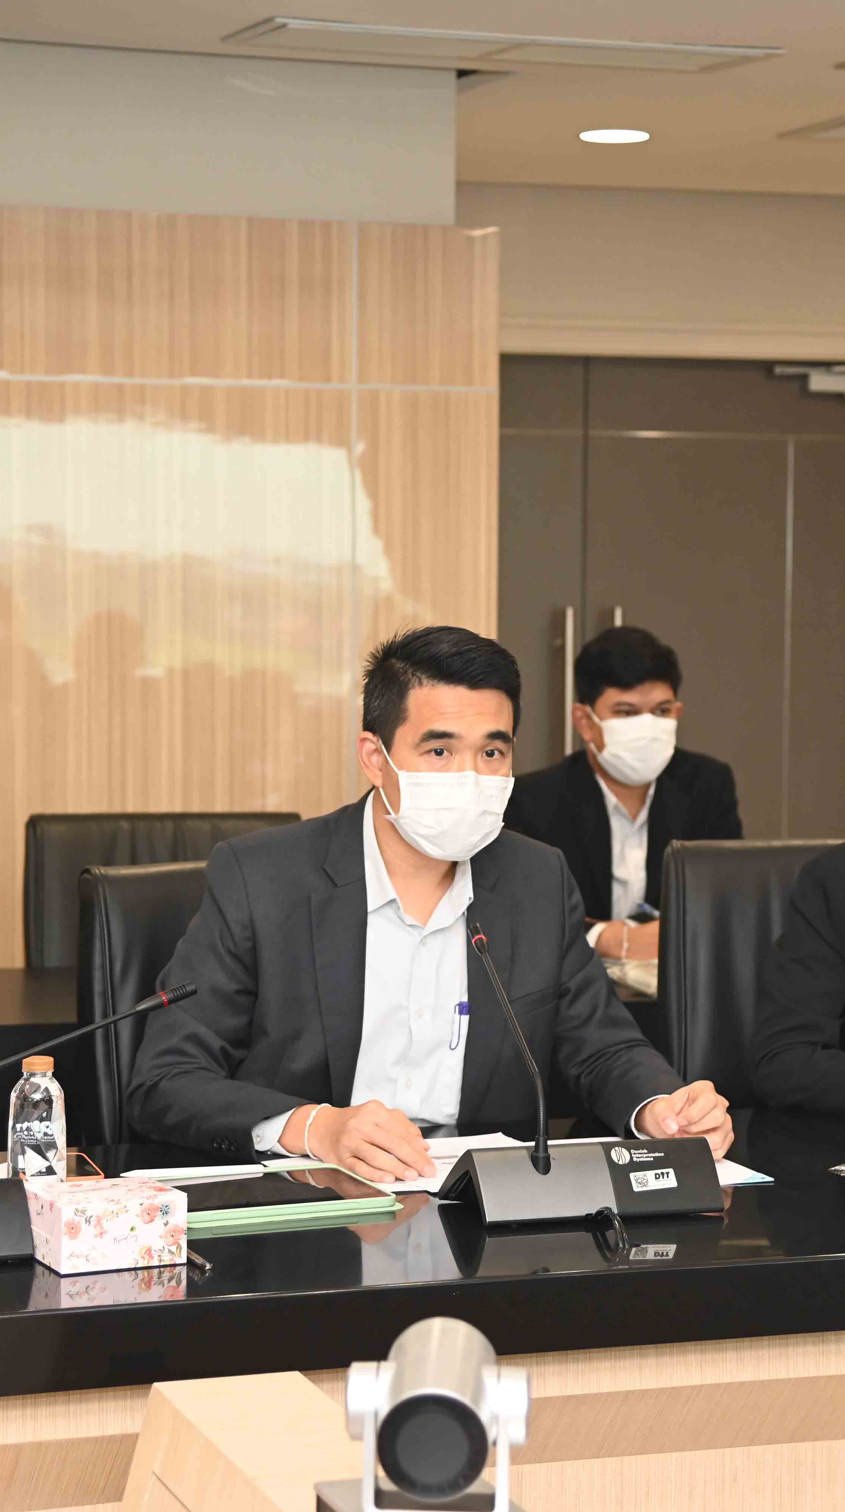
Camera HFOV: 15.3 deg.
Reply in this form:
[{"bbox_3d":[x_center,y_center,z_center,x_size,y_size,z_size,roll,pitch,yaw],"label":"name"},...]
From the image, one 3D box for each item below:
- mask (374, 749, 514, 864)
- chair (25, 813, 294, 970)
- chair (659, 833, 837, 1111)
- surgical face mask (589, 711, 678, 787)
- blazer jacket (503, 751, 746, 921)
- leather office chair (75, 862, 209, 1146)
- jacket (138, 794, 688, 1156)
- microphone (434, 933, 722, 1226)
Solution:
[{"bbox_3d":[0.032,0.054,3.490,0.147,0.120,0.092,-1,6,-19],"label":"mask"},{"bbox_3d":[-0.366,0.574,5.004,0.600,0.920,0.630,-1,5,-15],"label":"chair"},{"bbox_3d":[0.610,0.648,4.109,0.620,1.030,0.660,-1,4,-14],"label":"chair"},{"bbox_3d":[0.345,-0.012,5.170,0.135,0.110,0.100,0,8,-13],"label":"surgical face mask"},{"bbox_3d":[0.330,0.295,5.300,0.480,0.620,0.420,-1,4,-15],"label":"blazer jacket"},{"bbox_3d":[-0.121,0.647,3.869,0.620,0.989,0.650,-2,6,-23],"label":"leather office chair"},{"bbox_3d":[-0.053,0.364,3.649,0.610,0.620,0.450,-1,6,-17],"label":"jacket"},{"bbox_3d":[0.138,0.325,3.300,0.257,0.255,0.320,-1,6,-18],"label":"microphone"}]

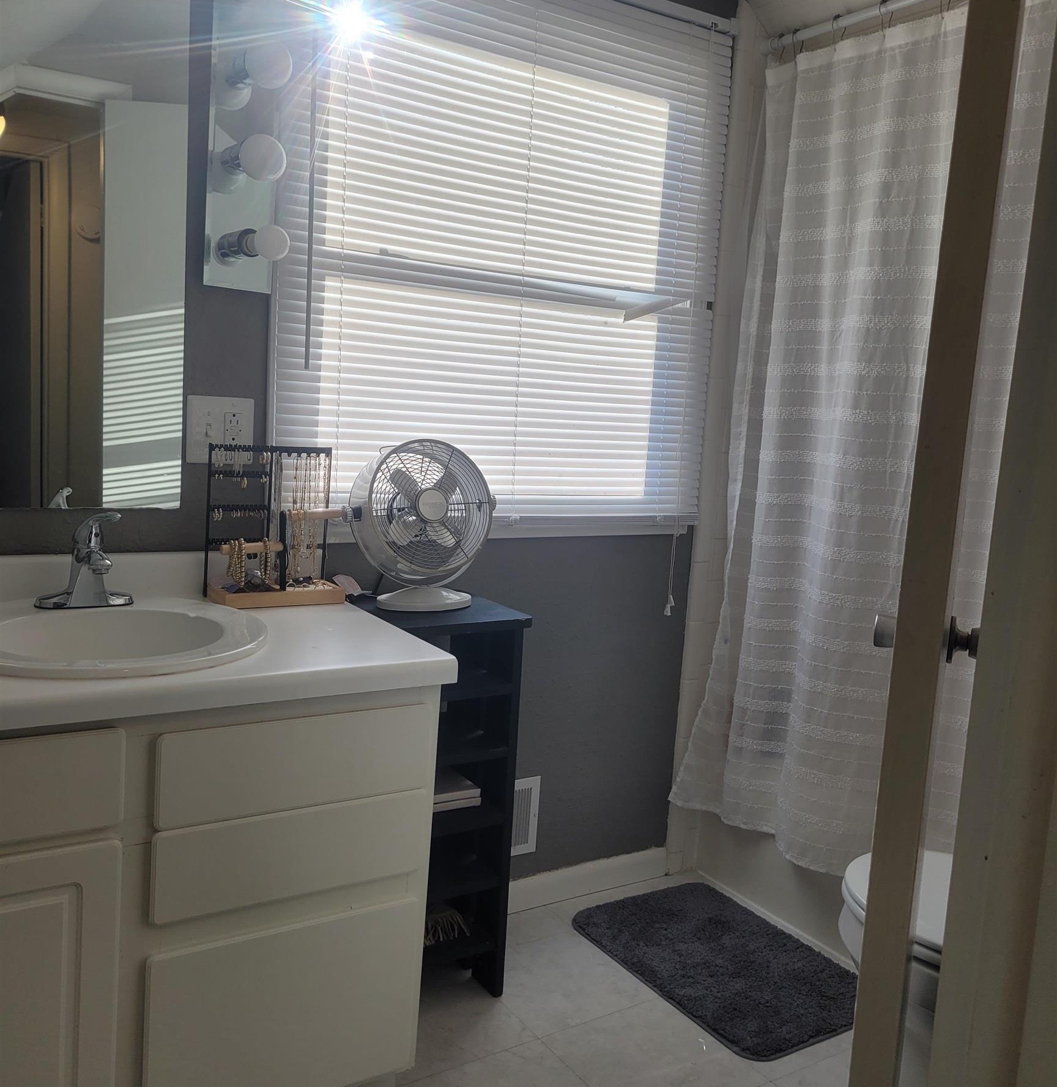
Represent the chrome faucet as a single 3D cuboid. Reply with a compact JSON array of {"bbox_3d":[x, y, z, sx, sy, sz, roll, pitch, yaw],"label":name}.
[{"bbox_3d":[-0.720,0.025,1.745,0.158,0.172,0.160,-2,9,-33],"label":"chrome faucet"}]

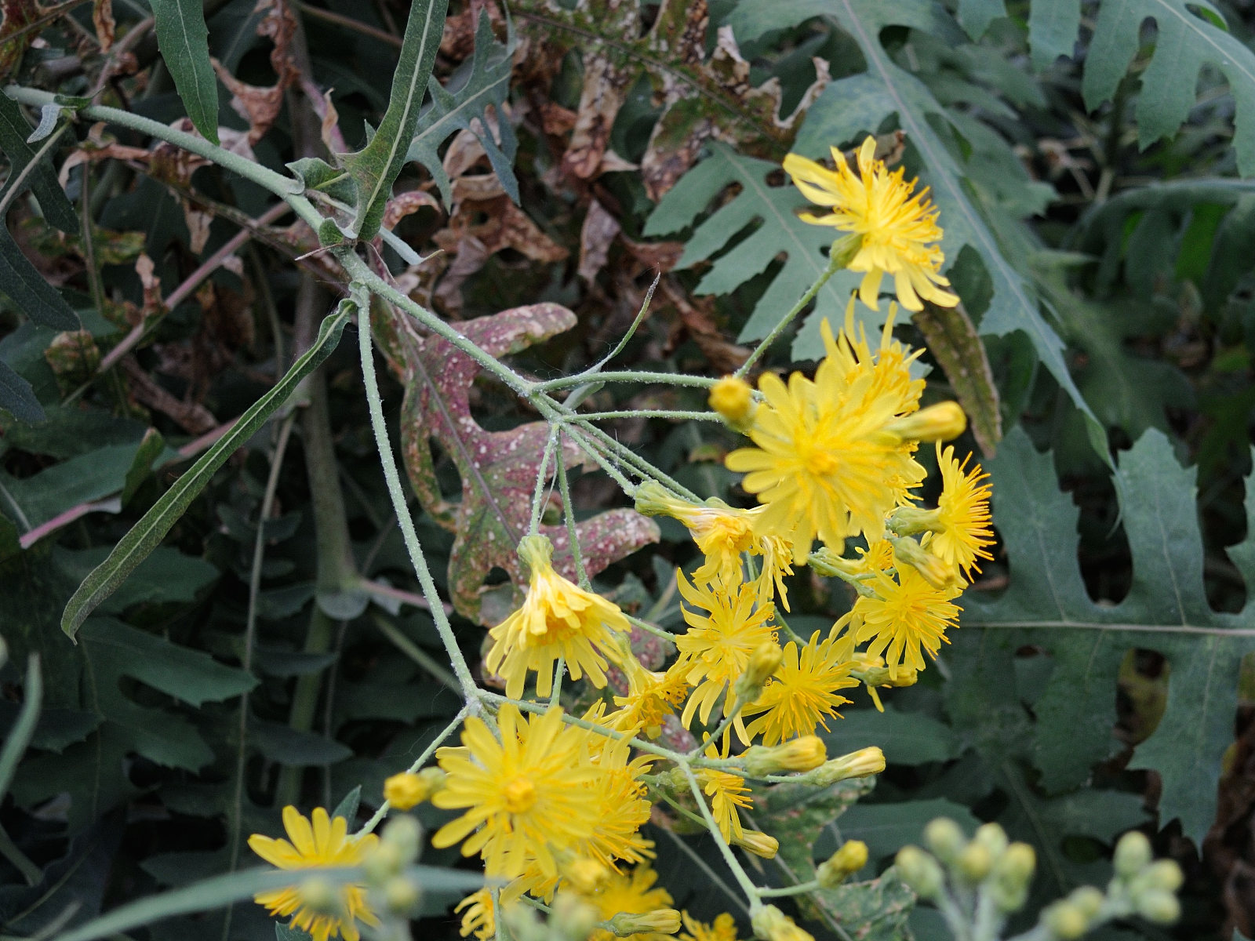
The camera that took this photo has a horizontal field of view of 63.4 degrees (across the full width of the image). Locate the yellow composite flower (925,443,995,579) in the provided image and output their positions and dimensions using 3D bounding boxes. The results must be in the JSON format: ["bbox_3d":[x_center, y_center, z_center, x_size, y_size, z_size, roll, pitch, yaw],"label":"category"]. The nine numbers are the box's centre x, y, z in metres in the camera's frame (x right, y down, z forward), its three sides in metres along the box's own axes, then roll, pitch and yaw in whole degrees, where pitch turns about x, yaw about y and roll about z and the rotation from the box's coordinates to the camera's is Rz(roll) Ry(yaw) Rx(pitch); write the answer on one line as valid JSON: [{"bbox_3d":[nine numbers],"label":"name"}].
[{"bbox_3d":[0.107,0.013,0.325,0.023,0.043,0.042,6,0,18],"label":"yellow composite flower"}]

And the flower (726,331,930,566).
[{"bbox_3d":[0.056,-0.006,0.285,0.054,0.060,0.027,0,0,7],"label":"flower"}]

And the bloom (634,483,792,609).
[{"bbox_3d":[0.018,0.016,0.210,0.034,0.022,0.022,30,0,16],"label":"bloom"}]

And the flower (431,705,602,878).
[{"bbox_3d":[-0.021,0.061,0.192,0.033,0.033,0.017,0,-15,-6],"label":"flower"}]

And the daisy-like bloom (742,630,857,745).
[{"bbox_3d":[0.036,0.046,0.215,0.027,0.027,0.017,-45,30,0],"label":"daisy-like bloom"}]

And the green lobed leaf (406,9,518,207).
[{"bbox_3d":[-0.044,-0.093,0.260,0.041,0.049,0.016,-34,7,-15],"label":"green lobed leaf"}]

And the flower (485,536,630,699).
[{"bbox_3d":[-0.021,0.044,0.308,0.044,0.049,0.040,-9,6,-6],"label":"flower"}]

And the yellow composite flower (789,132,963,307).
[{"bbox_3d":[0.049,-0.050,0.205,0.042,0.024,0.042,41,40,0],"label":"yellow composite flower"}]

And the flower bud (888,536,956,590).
[{"bbox_3d":[0.061,0.019,0.210,0.016,0.007,0.007,35,0,14],"label":"flower bud"}]

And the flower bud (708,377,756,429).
[{"bbox_3d":[0.019,-0.012,0.187,0.008,0.015,0.008,-29,63,0],"label":"flower bud"}]

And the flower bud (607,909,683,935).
[{"bbox_3d":[0.005,0.131,0.295,0.021,0.008,0.008,-6,-6,7],"label":"flower bud"}]

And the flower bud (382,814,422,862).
[{"bbox_3d":[-0.033,0.054,0.150,0.006,0.008,0.006,3,24,0],"label":"flower bud"}]

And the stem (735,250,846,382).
[{"bbox_3d":[0.049,-0.047,0.307,0.005,0.051,0.005,38,4,0],"label":"stem"}]

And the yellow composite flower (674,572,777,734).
[{"bbox_3d":[0.031,0.056,0.312,0.042,0.050,0.023,0,0,-30],"label":"yellow composite flower"}]

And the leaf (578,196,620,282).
[{"bbox_3d":[-0.012,-0.095,0.420,0.017,0.035,0.009,6,6,-6],"label":"leaf"}]

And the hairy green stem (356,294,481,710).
[{"bbox_3d":[-0.065,0.006,0.311,0.011,0.131,0.009,-18,-12,0],"label":"hairy green stem"}]

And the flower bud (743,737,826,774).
[{"bbox_3d":[0.045,0.083,0.295,0.025,0.010,0.010,-8,-6,12],"label":"flower bud"}]

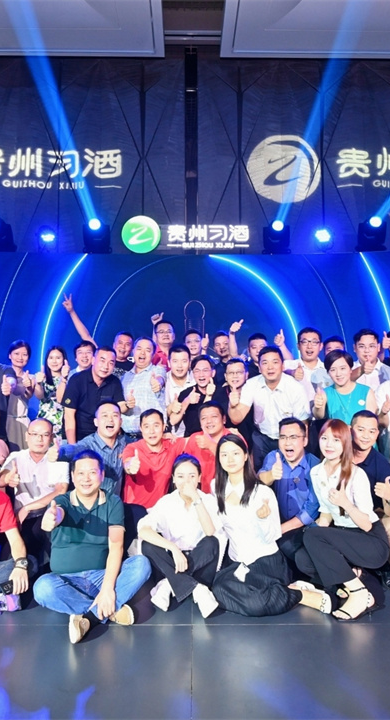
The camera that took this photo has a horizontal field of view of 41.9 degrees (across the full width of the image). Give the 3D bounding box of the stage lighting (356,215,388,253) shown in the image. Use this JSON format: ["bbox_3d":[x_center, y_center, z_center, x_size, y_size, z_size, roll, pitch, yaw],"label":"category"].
[{"bbox_3d":[2.115,-1.466,6.111,0.340,0.430,0.330,0,-4,-3],"label":"stage lighting"}]

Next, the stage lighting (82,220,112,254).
[{"bbox_3d":[-1.258,-1.565,6.514,0.330,0.434,0.330,0,-1,2],"label":"stage lighting"}]

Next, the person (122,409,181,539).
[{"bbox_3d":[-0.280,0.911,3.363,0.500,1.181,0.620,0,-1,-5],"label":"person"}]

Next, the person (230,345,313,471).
[{"bbox_3d":[0.562,0.716,3.846,0.580,1.570,0.560,-1,-3,10],"label":"person"}]

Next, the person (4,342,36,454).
[{"bbox_3d":[-1.462,0.698,4.248,0.440,1.650,0.340,1,-3,-18],"label":"person"}]

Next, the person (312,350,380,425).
[{"bbox_3d":[1.028,0.719,3.485,0.460,1.568,0.360,0,-1,22],"label":"person"}]

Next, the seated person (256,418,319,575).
[{"bbox_3d":[0.651,0.952,3.512,0.500,1.060,0.620,0,-3,8],"label":"seated person"}]

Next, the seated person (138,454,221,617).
[{"bbox_3d":[-0.096,1.033,3.167,0.500,0.860,0.600,0,-3,-5],"label":"seated person"}]

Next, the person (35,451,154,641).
[{"bbox_3d":[-0.526,0.888,2.617,0.600,0.870,0.600,1,-4,-9],"label":"person"}]

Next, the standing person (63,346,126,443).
[{"bbox_3d":[-0.789,0.645,3.966,0.520,1.530,0.480,1,-4,-9],"label":"standing person"}]

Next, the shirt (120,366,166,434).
[{"bbox_3d":[-0.393,0.309,3.889,0.440,0.549,0.300,0,-1,-5],"label":"shirt"}]

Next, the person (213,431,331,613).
[{"bbox_3d":[0.448,0.972,3.151,0.680,0.980,0.540,0,-3,5],"label":"person"}]

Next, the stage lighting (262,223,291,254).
[{"bbox_3d":[1.082,-1.595,6.770,0.350,0.400,0.320,0,-3,-2],"label":"stage lighting"}]

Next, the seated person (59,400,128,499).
[{"bbox_3d":[-0.654,0.804,3.254,0.550,1.120,0.680,1,-4,-9],"label":"seated person"}]

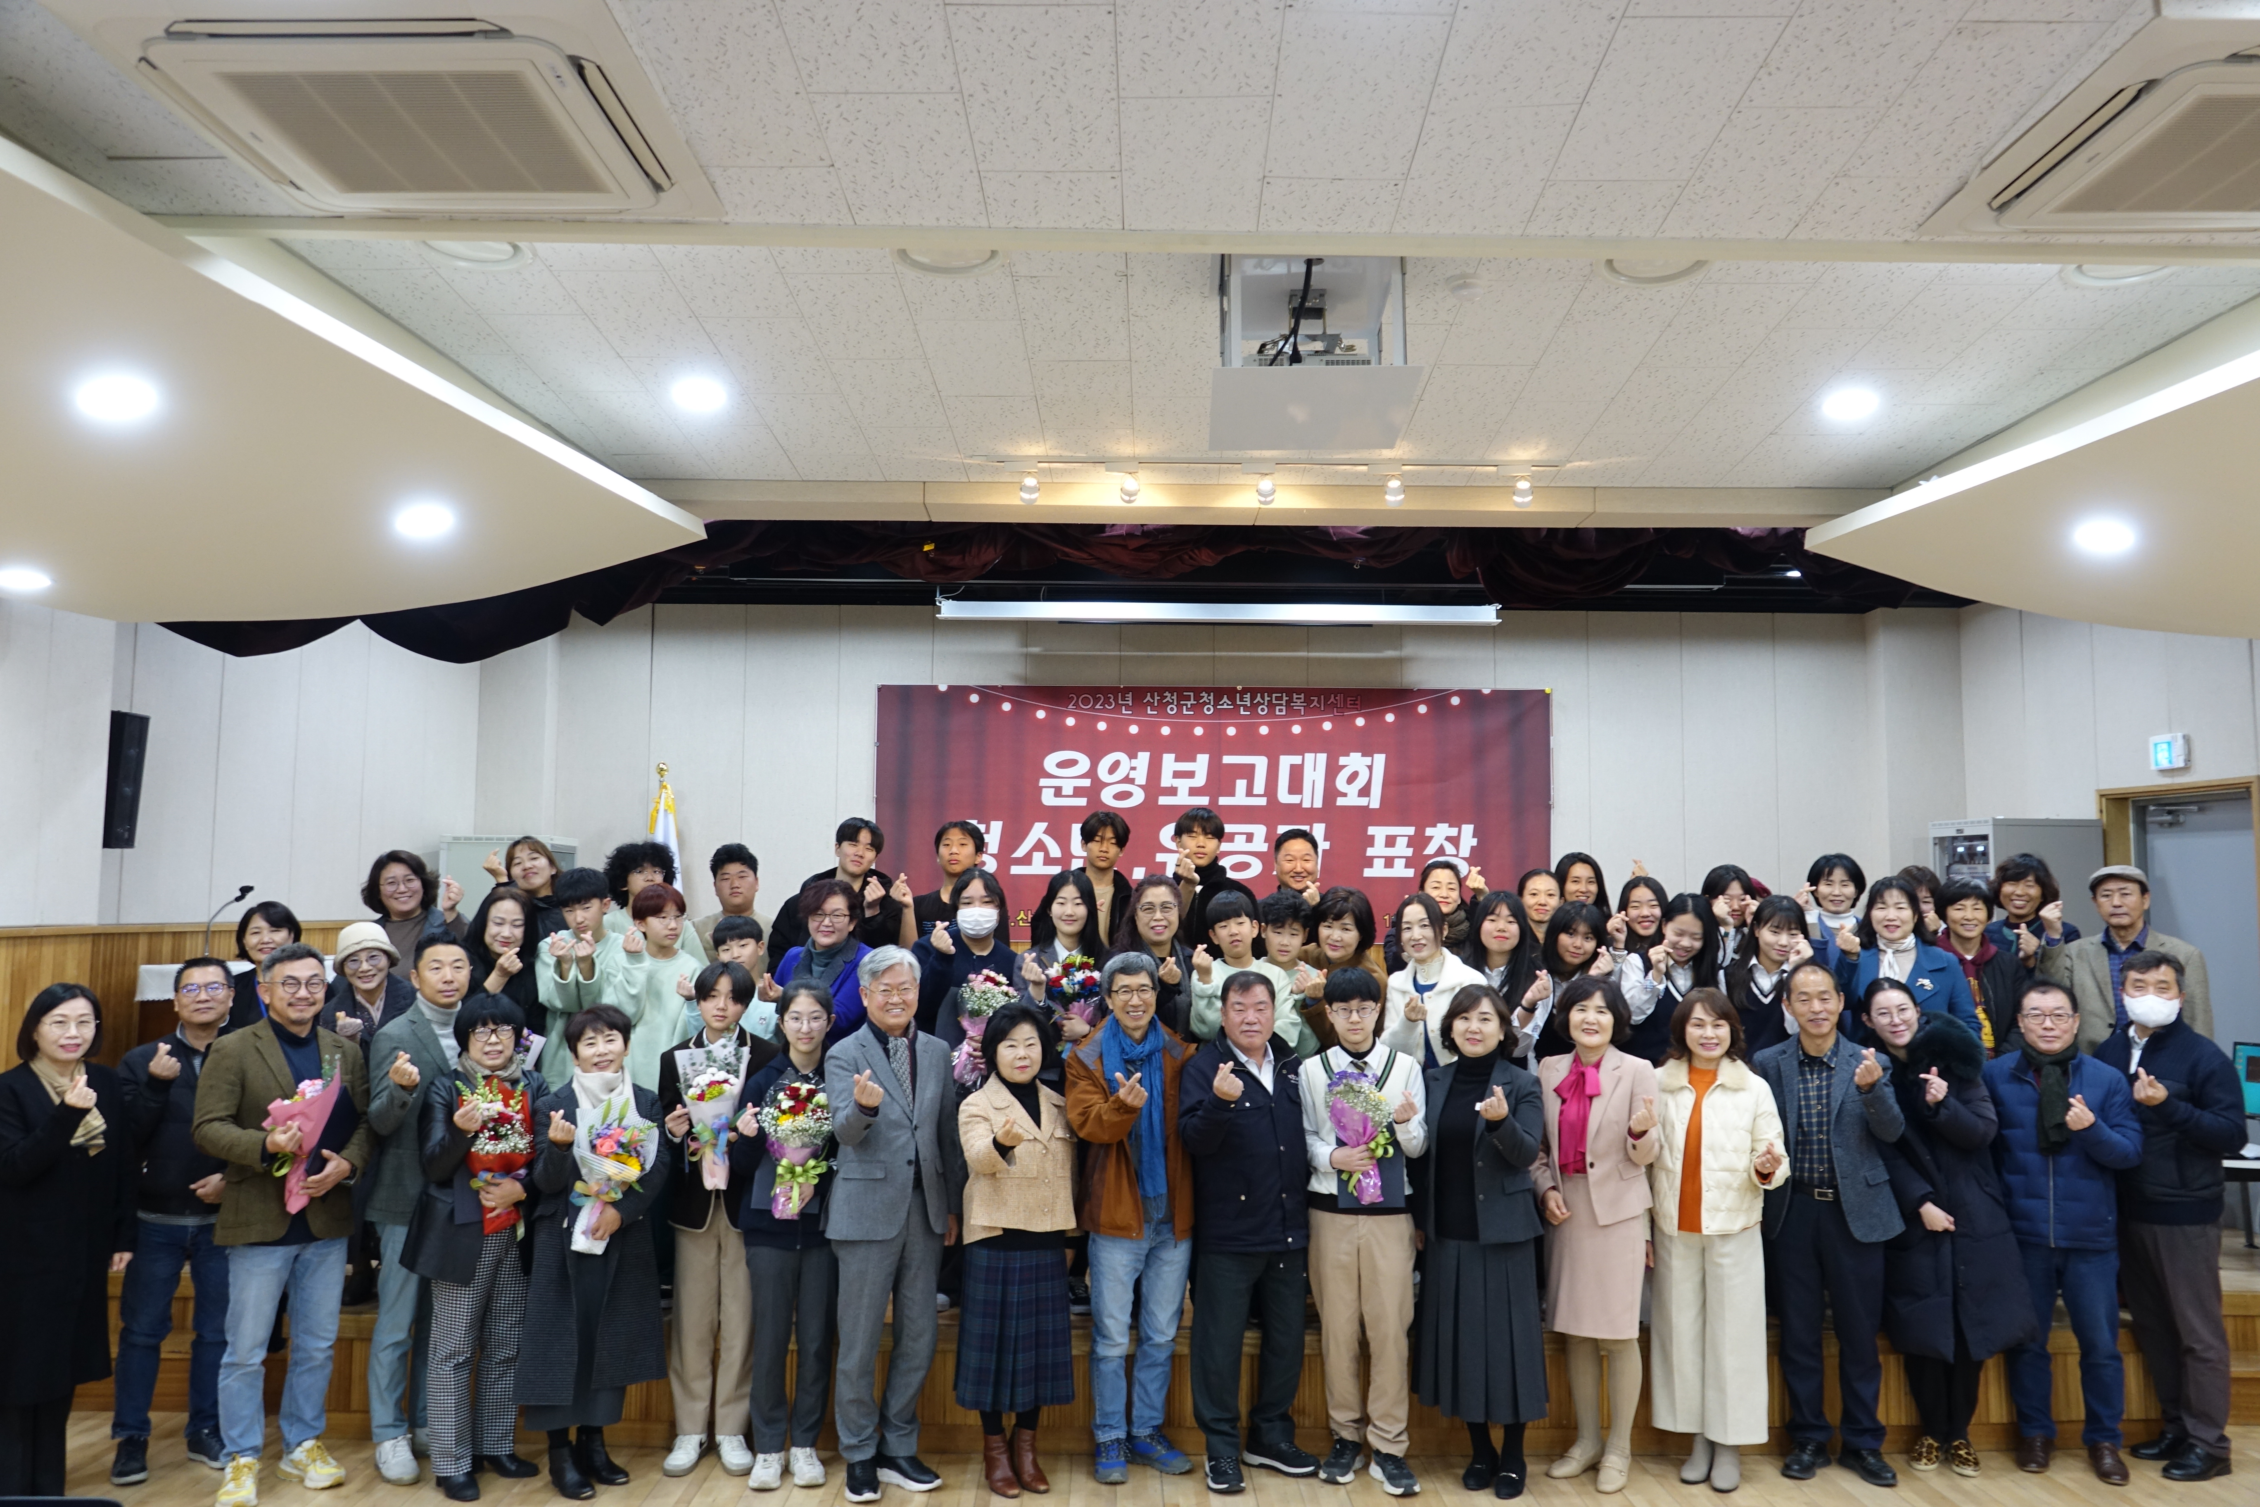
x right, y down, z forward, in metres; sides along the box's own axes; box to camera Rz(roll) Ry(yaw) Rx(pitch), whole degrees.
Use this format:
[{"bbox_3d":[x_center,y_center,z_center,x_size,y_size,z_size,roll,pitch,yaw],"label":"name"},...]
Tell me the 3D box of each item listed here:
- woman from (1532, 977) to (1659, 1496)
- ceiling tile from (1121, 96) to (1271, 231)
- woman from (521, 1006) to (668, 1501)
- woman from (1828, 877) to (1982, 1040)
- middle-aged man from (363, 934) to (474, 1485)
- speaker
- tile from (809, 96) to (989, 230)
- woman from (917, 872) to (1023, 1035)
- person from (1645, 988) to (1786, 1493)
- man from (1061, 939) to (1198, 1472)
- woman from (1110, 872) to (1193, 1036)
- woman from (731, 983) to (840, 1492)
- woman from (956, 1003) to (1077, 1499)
[{"bbox_3d":[1.561,1.572,5.680,0.440,1.628,0.340,-1,-5,15],"label":"woman"},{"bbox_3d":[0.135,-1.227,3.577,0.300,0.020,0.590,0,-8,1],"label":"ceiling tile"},{"bbox_3d":[-1.765,1.609,5.582,0.480,1.550,0.420,2,-6,-14],"label":"woman"},{"bbox_3d":[2.939,1.255,6.423,0.470,1.556,0.330,-2,-5,23],"label":"woman"},{"bbox_3d":[-2.429,1.515,5.822,0.500,1.770,0.350,3,-6,-27],"label":"middle-aged man"},{"bbox_3d":[-3.758,0.099,6.345,0.110,0.510,0.120,3,-2,37],"label":"speaker"},{"bbox_3d":[-0.474,-1.249,3.588,0.300,0.018,0.580,1,-9,1],"label":"tile"},{"bbox_3d":[-0.603,1.225,6.260,0.440,1.600,0.360,1,-5,-6],"label":"woman"},{"bbox_3d":[1.954,1.608,5.674,0.480,1.600,0.350,-1,-5,11],"label":"person"},{"bbox_3d":[0.003,1.549,5.790,0.450,1.730,0.420,1,-5,-4],"label":"man"},{"bbox_3d":[0.105,1.279,6.508,0.470,1.590,0.330,0,-5,-1],"label":"woman"},{"bbox_3d":[-1.141,1.591,5.658,0.410,1.620,0.360,1,-5,-9],"label":"woman"},{"bbox_3d":[-0.376,1.615,5.592,0.410,1.570,0.380,2,-5,-13],"label":"woman"}]

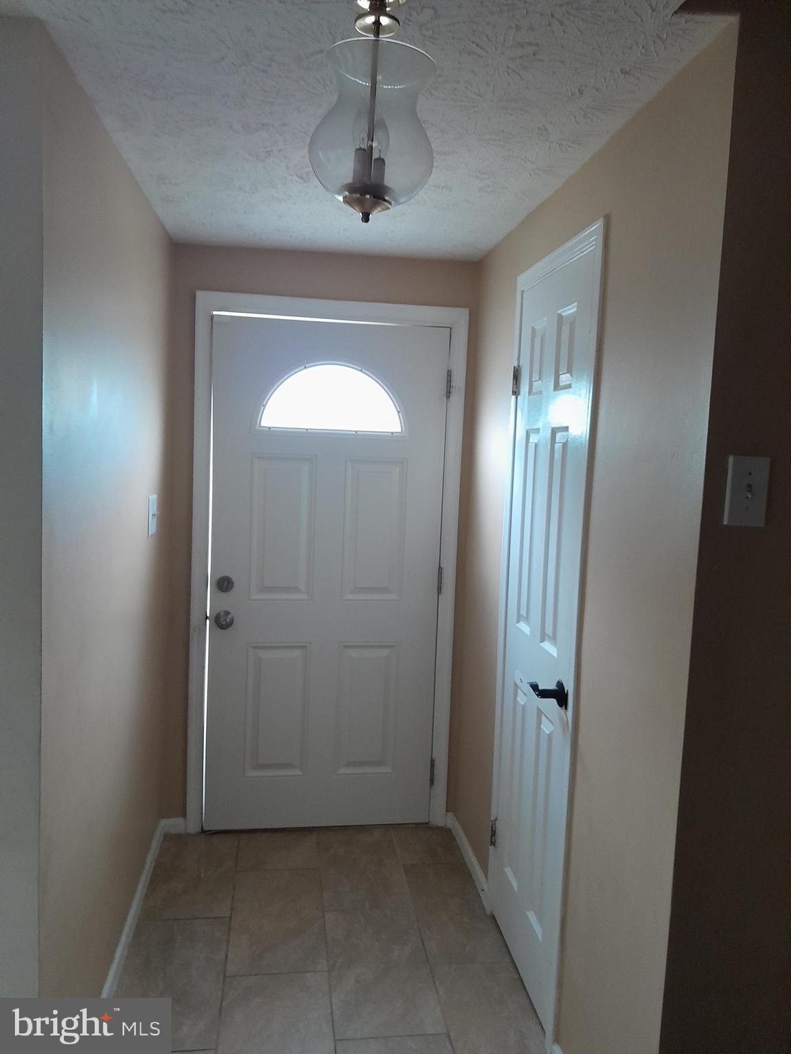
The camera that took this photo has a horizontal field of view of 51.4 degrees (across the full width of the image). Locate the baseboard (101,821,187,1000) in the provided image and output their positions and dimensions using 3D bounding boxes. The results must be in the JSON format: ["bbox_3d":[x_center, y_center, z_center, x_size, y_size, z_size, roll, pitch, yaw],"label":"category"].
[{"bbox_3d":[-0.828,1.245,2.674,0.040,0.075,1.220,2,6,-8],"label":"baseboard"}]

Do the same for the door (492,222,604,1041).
[{"bbox_3d":[0.414,0.300,2.380,0.050,2.100,0.710,2,6,-8],"label":"door"}]

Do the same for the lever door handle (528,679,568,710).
[{"bbox_3d":[0.394,0.424,2.169,0.066,0.068,0.125,2,6,-8],"label":"lever door handle"}]

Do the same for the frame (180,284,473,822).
[{"bbox_3d":[-0.272,0.183,3.272,1.050,2.115,0.080,2,6,-8],"label":"frame"}]

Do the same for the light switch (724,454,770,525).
[{"bbox_3d":[0.620,-0.061,1.447,0.075,0.119,0.015,2,6,-8],"label":"light switch"}]

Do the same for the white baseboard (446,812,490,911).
[{"bbox_3d":[0.277,1.246,3.111,0.025,0.075,0.645,2,6,-8],"label":"white baseboard"}]

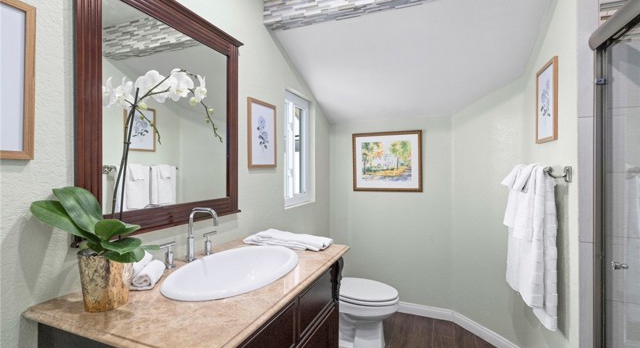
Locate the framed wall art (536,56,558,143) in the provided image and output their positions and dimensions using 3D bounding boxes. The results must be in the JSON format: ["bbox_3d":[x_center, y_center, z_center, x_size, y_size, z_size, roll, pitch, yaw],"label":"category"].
[{"bbox_3d":[1.067,-0.332,1.345,0.022,0.366,0.285,-1,1,23],"label":"framed wall art"}]

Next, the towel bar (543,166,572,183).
[{"bbox_3d":[1.061,-0.001,1.395,0.080,0.063,0.605,-1,1,23],"label":"towel bar"}]

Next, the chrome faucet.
[{"bbox_3d":[-0.467,0.242,1.134,0.158,0.207,0.040,-1,1,23],"label":"chrome faucet"}]

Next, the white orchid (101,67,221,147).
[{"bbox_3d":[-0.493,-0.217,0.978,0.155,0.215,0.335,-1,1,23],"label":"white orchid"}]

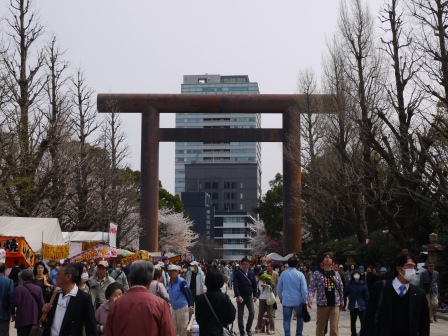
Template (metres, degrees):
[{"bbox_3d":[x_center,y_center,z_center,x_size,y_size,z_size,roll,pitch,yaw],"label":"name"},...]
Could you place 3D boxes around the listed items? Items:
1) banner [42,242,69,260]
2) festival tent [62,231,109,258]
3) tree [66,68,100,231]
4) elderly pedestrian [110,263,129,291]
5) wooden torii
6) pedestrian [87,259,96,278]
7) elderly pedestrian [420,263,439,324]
[{"bbox_3d":[-6.250,3.107,28.837,1.000,0.670,0.080,1,-7,-5],"label":"banner"},{"bbox_3d":[-7.312,4.961,40.699,3.000,3.300,3.200,0,-7,0],"label":"festival tent"},{"bbox_3d":[-12.105,0.585,66.430,3.400,18.300,3.200,0,-7,0],"label":"tree"},{"bbox_3d":[-2.882,3.439,21.541,0.500,1.620,0.340,-2,-7,15],"label":"elderly pedestrian"},{"bbox_3d":[-0.314,2.107,106.043,34.100,25.000,2.600,0,-7,0],"label":"wooden torii"},{"bbox_3d":[-3.366,3.210,20.058,0.480,1.710,0.320,-1,-7,5],"label":"pedestrian"},{"bbox_3d":[5.549,3.346,20.948,0.500,1.660,0.360,-1,-7,8],"label":"elderly pedestrian"}]

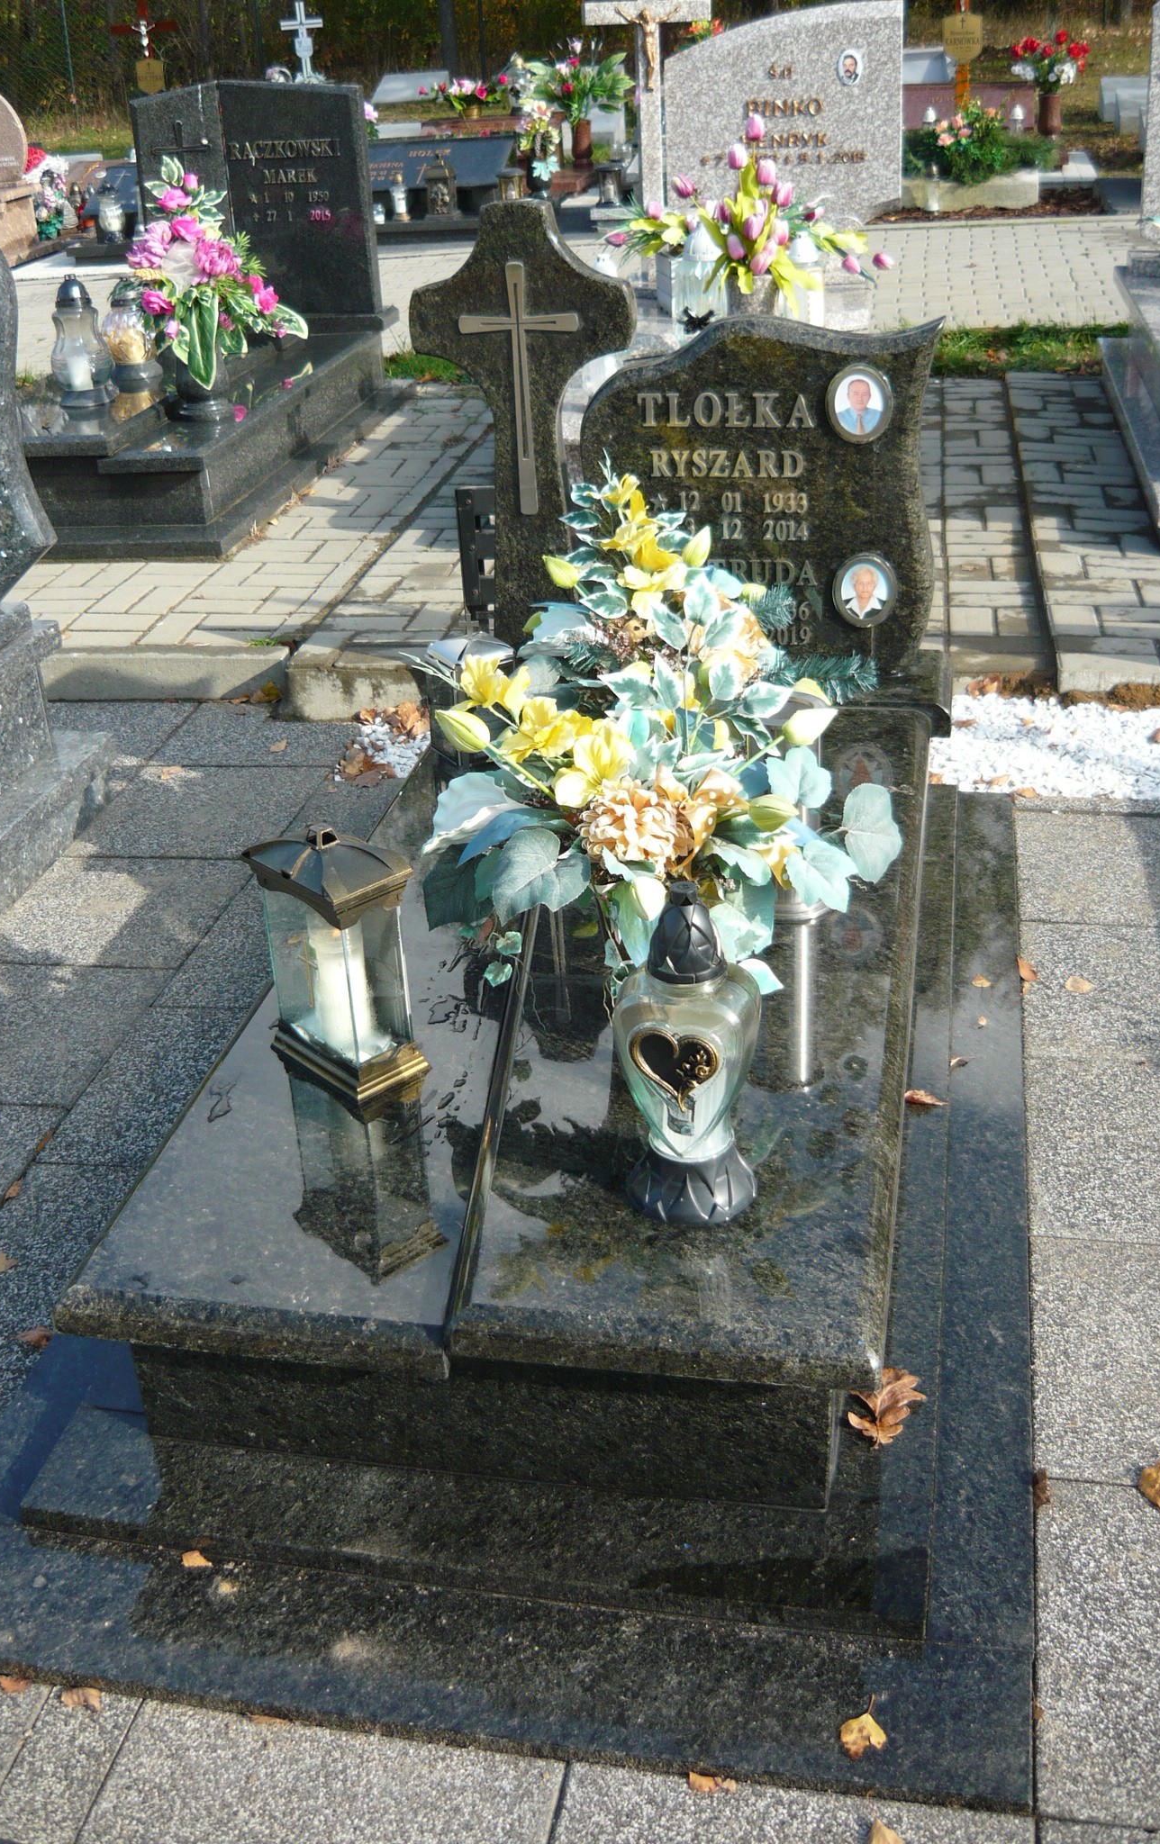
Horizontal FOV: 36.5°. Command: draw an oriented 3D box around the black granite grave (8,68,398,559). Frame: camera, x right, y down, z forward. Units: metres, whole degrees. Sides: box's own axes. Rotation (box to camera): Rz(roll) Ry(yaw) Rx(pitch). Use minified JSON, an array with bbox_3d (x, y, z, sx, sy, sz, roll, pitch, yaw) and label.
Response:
[{"bbox_3d":[-1.262,-1.921,5.337,0.970,1.089,2.020,2,30,11],"label":"black granite grave"}]

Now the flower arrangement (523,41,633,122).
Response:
[{"bbox_3d":[-0.013,-4.938,10.325,0.614,0.436,0.455,2,30,12],"label":"flower arrangement"}]

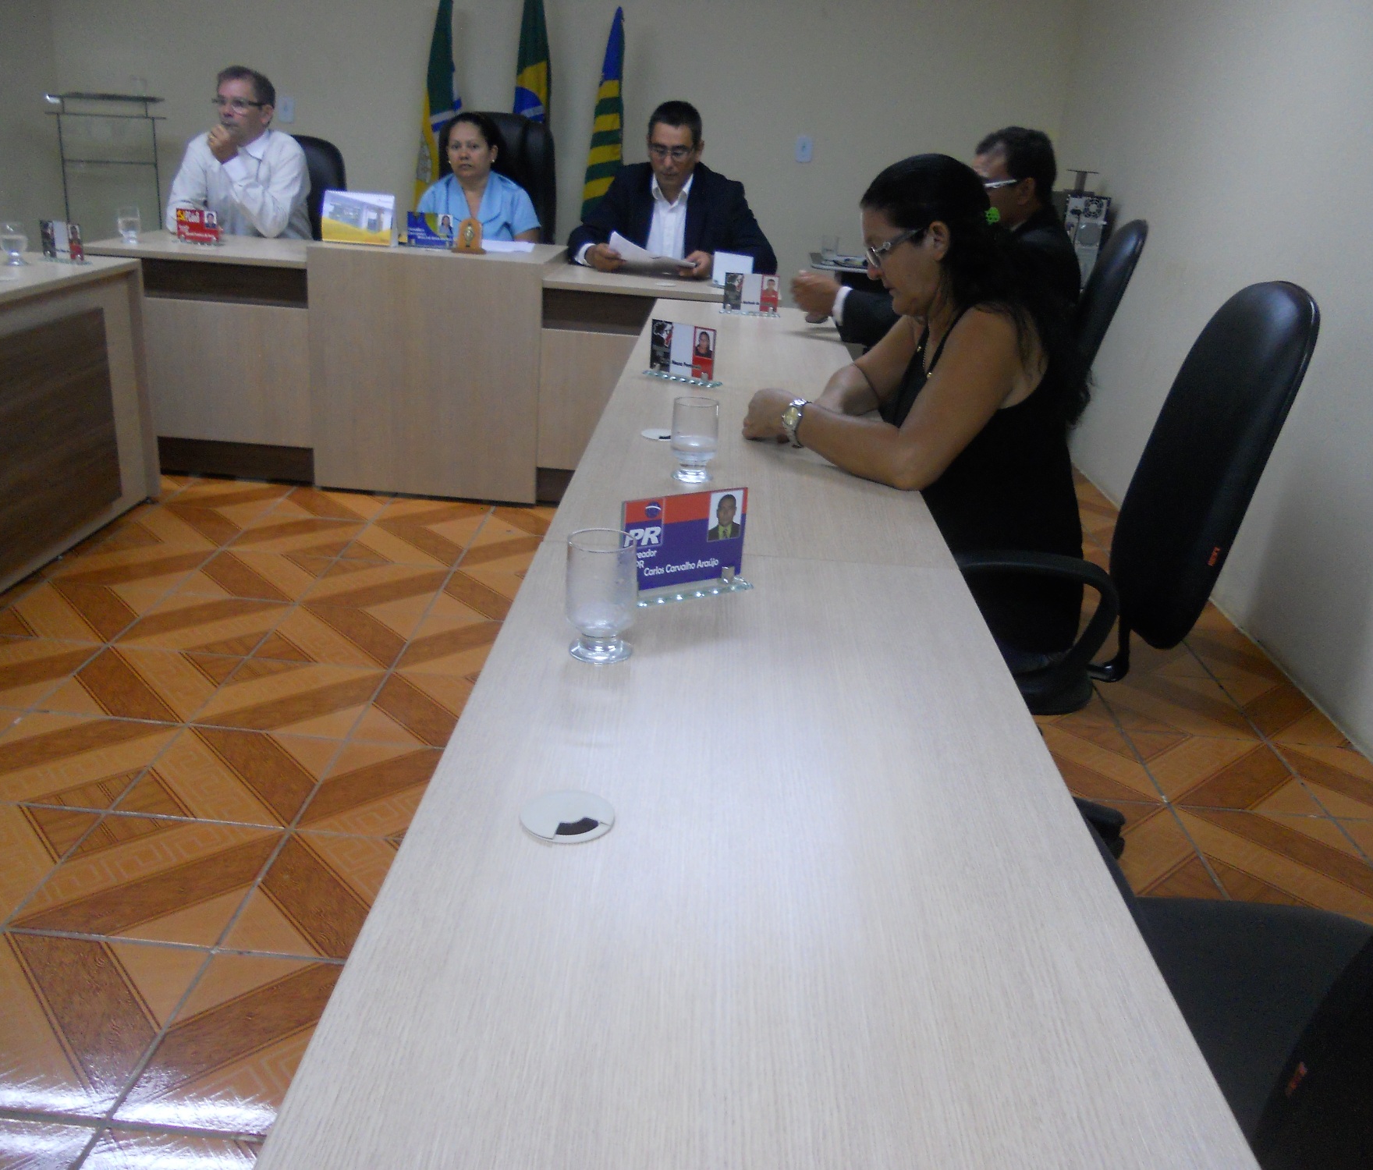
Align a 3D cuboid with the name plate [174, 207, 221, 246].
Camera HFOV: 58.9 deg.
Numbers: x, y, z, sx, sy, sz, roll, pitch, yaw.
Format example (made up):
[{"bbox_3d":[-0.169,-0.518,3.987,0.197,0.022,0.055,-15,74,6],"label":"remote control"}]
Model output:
[{"bbox_3d":[-1.582,-1.161,3.953,0.158,0.114,0.035,9,22,12],"label":"name plate"}]

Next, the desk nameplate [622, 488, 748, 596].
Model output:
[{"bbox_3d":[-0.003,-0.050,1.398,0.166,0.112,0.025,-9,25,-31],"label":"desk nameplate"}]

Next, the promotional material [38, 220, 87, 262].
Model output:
[{"bbox_3d":[-1.900,-1.050,3.723,0.163,0.117,0.050,6,21,5],"label":"promotional material"}]

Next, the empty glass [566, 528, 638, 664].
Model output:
[{"bbox_3d":[-0.084,0.011,1.244,0.070,0.121,0.070,5,21,1],"label":"empty glass"}]

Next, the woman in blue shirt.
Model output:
[{"bbox_3d":[-0.844,-1.171,4.715,0.480,1.240,0.720,4,21,-2],"label":"woman in blue shirt"}]

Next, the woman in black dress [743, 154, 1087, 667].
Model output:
[{"bbox_3d":[0.422,-0.129,2.207,0.680,1.220,0.540,4,21,-2],"label":"woman in black dress"}]

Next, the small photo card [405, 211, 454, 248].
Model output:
[{"bbox_3d":[-0.817,-1.142,3.926,0.158,0.117,0.035,5,21,1],"label":"small photo card"}]

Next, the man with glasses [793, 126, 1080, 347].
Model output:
[{"bbox_3d":[0.691,-0.637,3.511,0.800,1.310,0.520,5,21,1],"label":"man with glasses"}]

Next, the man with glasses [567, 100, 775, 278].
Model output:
[{"bbox_3d":[-0.061,-1.057,4.394,0.720,1.280,0.650,6,21,4],"label":"man with glasses"}]

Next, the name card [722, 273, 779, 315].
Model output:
[{"bbox_3d":[0.183,-0.813,3.400,0.166,0.113,0.035,5,21,1],"label":"name card"}]

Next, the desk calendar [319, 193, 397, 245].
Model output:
[{"bbox_3d":[-1.062,-1.192,3.951,0.222,0.158,0.080,5,21,3],"label":"desk calendar"}]

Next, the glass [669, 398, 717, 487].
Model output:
[{"bbox_3d":[0.014,-0.226,1.882,0.071,0.122,0.071,5,21,1],"label":"glass"}]

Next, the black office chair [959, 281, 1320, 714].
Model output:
[{"bbox_3d":[0.669,-0.027,2.234,0.660,1.090,0.600,5,21,1],"label":"black office chair"}]

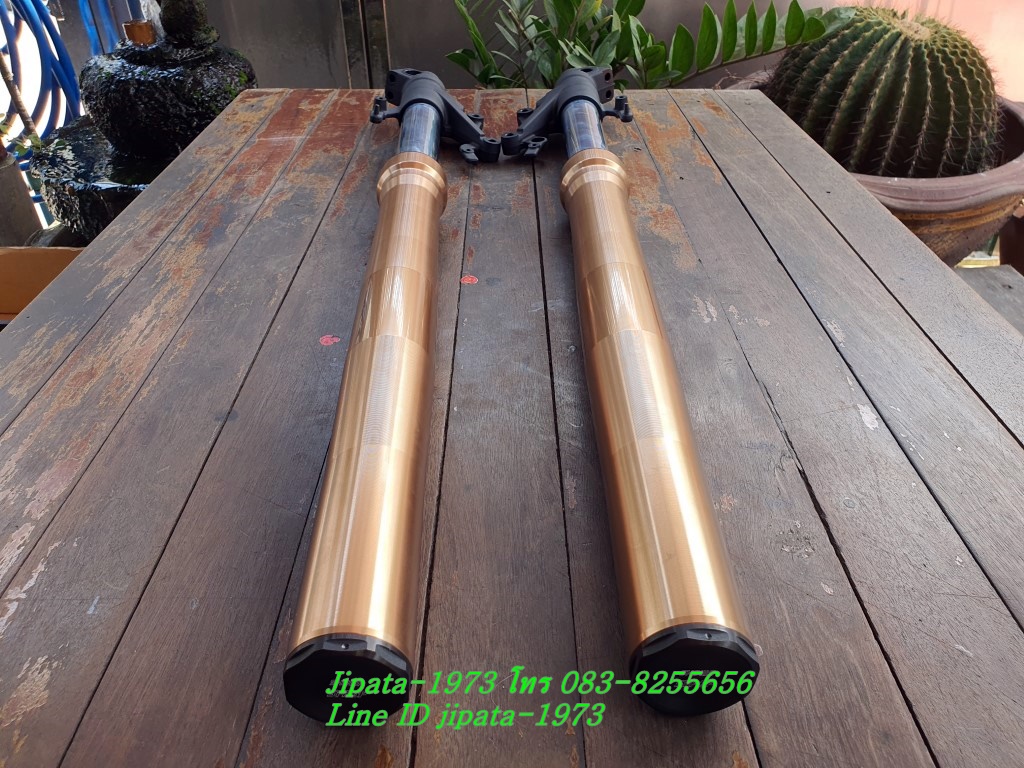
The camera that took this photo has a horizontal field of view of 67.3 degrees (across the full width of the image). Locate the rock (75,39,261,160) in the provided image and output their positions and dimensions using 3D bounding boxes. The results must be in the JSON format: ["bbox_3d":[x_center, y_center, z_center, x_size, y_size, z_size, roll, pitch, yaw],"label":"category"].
[{"bbox_3d":[-0.620,-0.518,1.400,0.286,0.172,0.258,-14,38,-19],"label":"rock"}]

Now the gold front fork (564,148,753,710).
[{"bbox_3d":[0.076,-0.040,0.530,0.064,0.064,0.544,0,36,1],"label":"gold front fork"}]

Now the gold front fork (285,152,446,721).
[{"bbox_3d":[-0.080,-0.038,0.528,0.064,0.064,0.544,-2,36,-2],"label":"gold front fork"}]

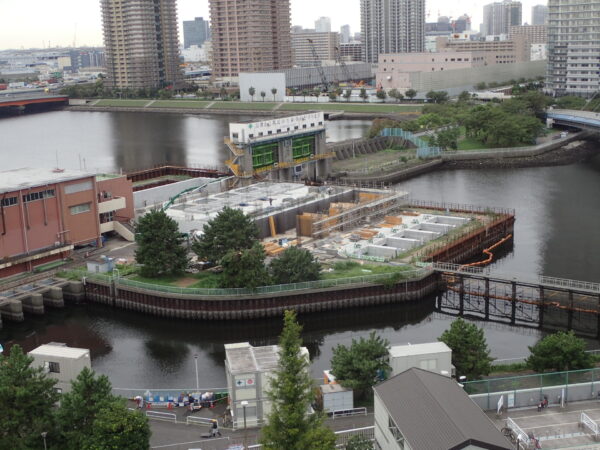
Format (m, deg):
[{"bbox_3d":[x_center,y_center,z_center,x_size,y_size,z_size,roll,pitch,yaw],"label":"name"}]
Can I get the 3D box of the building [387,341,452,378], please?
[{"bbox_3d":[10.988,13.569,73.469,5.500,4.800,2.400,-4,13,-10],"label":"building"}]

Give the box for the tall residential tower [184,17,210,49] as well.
[{"bbox_3d":[-160.340,-279.225,1231.481,33.000,76.000,28.000,-1,13,3],"label":"tall residential tower"}]

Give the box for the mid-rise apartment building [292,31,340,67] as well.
[{"bbox_3d":[14.816,-182.686,850.817,48.000,44.000,20.000,5,14,27],"label":"mid-rise apartment building"}]

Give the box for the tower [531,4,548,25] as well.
[{"bbox_3d":[485.119,-398.616,1617.993,24.000,91.300,24.000,-2,13,-1],"label":"tower"}]

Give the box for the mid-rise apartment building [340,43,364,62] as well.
[{"bbox_3d":[67.631,-208.821,975.756,34.000,29.500,15.000,5,15,29],"label":"mid-rise apartment building"}]

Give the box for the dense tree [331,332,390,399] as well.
[{"bbox_3d":[5.626,13.349,73.580,5.400,6.750,5.400,-2,13,0],"label":"dense tree"}]

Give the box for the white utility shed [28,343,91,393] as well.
[{"bbox_3d":[-22.701,14.484,76.031,5.400,5.400,2.400,2,13,16],"label":"white utility shed"}]

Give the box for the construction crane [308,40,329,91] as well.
[{"bbox_3d":[11.494,-98.056,490.366,15.000,32.300,6.000,-2,13,0],"label":"construction crane"}]

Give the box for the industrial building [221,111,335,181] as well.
[{"bbox_3d":[-4.528,-19.796,204.256,7.000,15.400,33.500,7,16,35],"label":"industrial building"}]

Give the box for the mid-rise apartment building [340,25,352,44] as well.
[{"bbox_3d":[112.386,-452.769,1944.834,20.000,70.000,19.000,6,15,32],"label":"mid-rise apartment building"}]

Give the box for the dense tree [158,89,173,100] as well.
[{"bbox_3d":[-84.038,-81.358,498.698,8.600,7.800,8.600,-2,13,0],"label":"dense tree"}]

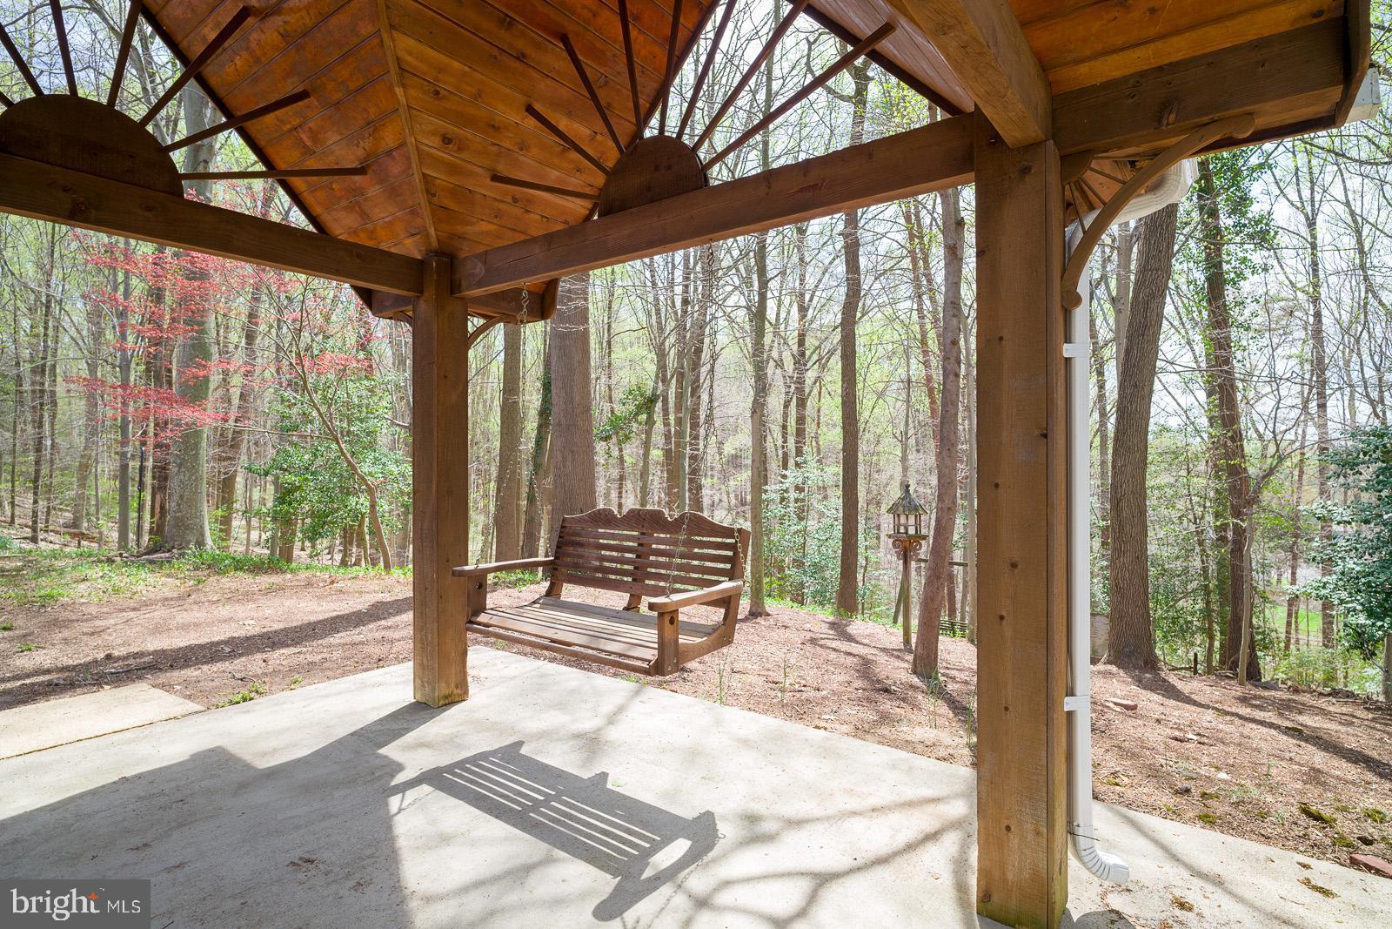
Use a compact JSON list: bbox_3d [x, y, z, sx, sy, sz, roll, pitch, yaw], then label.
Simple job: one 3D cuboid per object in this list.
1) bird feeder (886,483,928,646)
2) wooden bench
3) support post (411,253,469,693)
[{"bbox_3d":[2.128,1.022,7.000,0.415,1.650,0.415,0,0,17],"label":"bird feeder"},{"bbox_3d":[-0.416,0.455,2.898,1.190,0.525,0.570,0,0,36],"label":"wooden bench"},{"bbox_3d":[-1.342,0.085,3.687,0.196,2.320,0.196,0,0,36],"label":"support post"}]

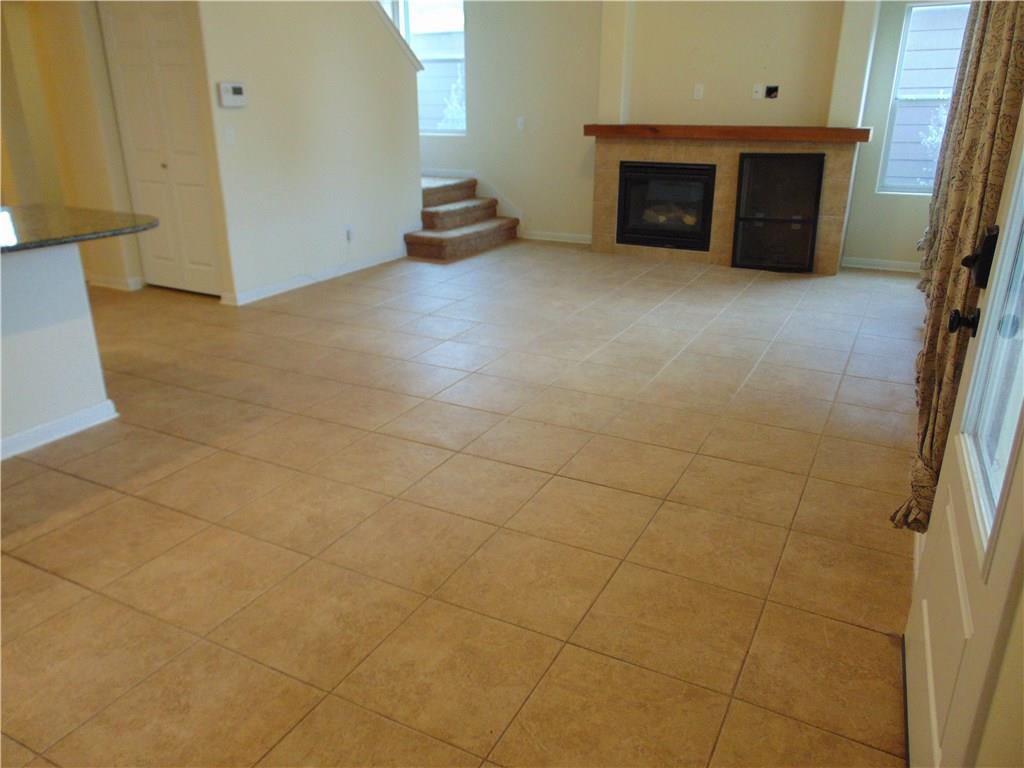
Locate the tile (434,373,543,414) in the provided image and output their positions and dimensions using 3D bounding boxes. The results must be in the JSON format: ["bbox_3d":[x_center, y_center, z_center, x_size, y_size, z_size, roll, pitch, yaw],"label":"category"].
[{"bbox_3d":[-0.112,0.047,3.871,0.454,0.010,0.454,10,23,26],"label":"tile"}]

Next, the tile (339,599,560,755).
[{"bbox_3d":[-0.162,0.759,1.956,0.454,0.010,0.454,10,23,26],"label":"tile"}]

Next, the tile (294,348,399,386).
[{"bbox_3d":[-0.919,-0.099,4.274,0.454,0.010,0.454,10,23,26],"label":"tile"}]

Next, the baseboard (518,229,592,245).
[{"bbox_3d":[0.496,-1.620,8.266,1.040,0.090,0.015,10,22,26],"label":"baseboard"}]

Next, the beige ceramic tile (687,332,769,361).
[{"bbox_3d":[1.323,-0.216,4.571,0.447,0.010,0.447,10,22,26],"label":"beige ceramic tile"}]

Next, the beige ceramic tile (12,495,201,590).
[{"bbox_3d":[-1.354,0.534,2.540,0.447,0.010,0.447,10,22,26],"label":"beige ceramic tile"}]

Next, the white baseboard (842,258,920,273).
[{"bbox_3d":[3.297,-1.049,6.569,0.663,0.078,0.016,10,23,26],"label":"white baseboard"}]

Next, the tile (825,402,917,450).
[{"bbox_3d":[1.693,0.197,3.469,0.393,0.010,0.452,10,23,26],"label":"tile"}]

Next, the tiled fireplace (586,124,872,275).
[{"bbox_3d":[1.949,-1.808,7.110,2.576,1.229,0.420,10,22,26],"label":"tiled fireplace"}]

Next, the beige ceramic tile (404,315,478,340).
[{"bbox_3d":[-0.490,-0.382,5.030,0.454,0.010,0.454,10,23,26],"label":"beige ceramic tile"}]

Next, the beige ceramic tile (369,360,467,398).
[{"bbox_3d":[-0.500,-0.023,3.974,0.440,0.012,0.440,10,23,26],"label":"beige ceramic tile"}]

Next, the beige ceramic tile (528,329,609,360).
[{"bbox_3d":[0.318,-0.233,4.638,0.452,0.010,0.452,10,23,26],"label":"beige ceramic tile"}]

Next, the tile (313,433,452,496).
[{"bbox_3d":[-0.540,0.330,3.115,0.454,0.010,0.454,10,23,26],"label":"tile"}]

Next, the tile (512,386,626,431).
[{"bbox_3d":[0.292,0.121,3.670,0.454,0.010,0.454,10,23,26],"label":"tile"}]

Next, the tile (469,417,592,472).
[{"bbox_3d":[0.080,0.262,3.301,0.452,0.010,0.452,10,23,26],"label":"tile"}]

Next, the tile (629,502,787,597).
[{"bbox_3d":[0.667,0.545,2.496,0.447,0.010,0.447,10,22,26],"label":"tile"}]

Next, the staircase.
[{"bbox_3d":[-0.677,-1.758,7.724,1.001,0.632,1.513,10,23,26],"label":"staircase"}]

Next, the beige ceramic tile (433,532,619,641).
[{"bbox_3d":[0.057,0.611,2.320,0.447,0.010,0.447,10,22,26],"label":"beige ceramic tile"}]

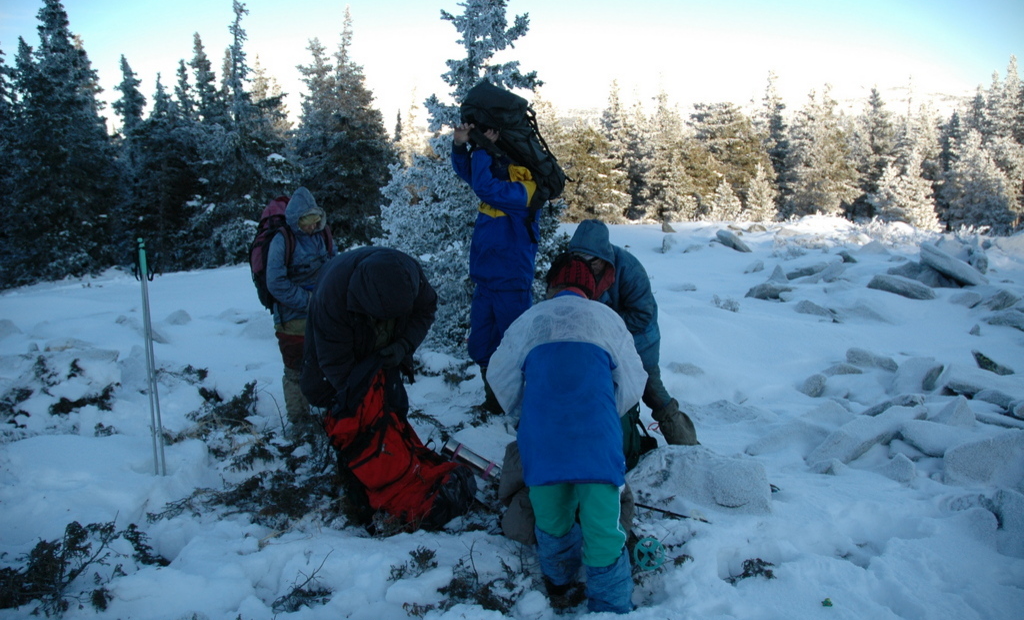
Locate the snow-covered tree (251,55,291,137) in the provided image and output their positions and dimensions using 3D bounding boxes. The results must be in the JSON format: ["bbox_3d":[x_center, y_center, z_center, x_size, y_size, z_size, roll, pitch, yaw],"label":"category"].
[{"bbox_3d":[-8.450,-5.774,26.000,2.000,5.600,2.000,-4,11,-17],"label":"snow-covered tree"}]

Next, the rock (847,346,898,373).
[{"bbox_3d":[2.536,0.348,5.400,0.350,0.140,0.230,6,13,35],"label":"rock"}]

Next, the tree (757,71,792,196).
[{"bbox_3d":[8.924,-5.605,26.000,1.500,4.900,1.500,3,11,18],"label":"tree"}]

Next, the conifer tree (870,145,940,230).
[{"bbox_3d":[10.764,-3.351,21.000,1.800,2.300,1.800,4,12,27],"label":"conifer tree"}]

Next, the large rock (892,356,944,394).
[{"bbox_3d":[2.568,0.414,4.850,0.290,0.200,0.270,5,12,28],"label":"large rock"}]

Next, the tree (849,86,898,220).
[{"bbox_3d":[12.243,-5.300,26.000,1.700,4.500,1.700,4,11,25],"label":"tree"}]

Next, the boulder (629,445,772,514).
[{"bbox_3d":[0.893,0.800,3.600,0.630,0.230,0.430,2,11,14],"label":"boulder"}]

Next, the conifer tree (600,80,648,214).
[{"bbox_3d":[3.737,-5.398,25.500,1.650,4.500,1.650,1,10,8],"label":"conifer tree"}]

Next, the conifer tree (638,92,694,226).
[{"bbox_3d":[5.031,-5.031,25.000,1.800,4.400,1.800,1,11,11],"label":"conifer tree"}]

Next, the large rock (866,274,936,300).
[{"bbox_3d":[4.110,-0.248,8.100,0.680,0.250,0.380,7,13,37],"label":"large rock"}]

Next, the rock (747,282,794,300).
[{"bbox_3d":[2.885,-0.218,8.600,0.500,0.190,0.360,3,11,18],"label":"rock"}]

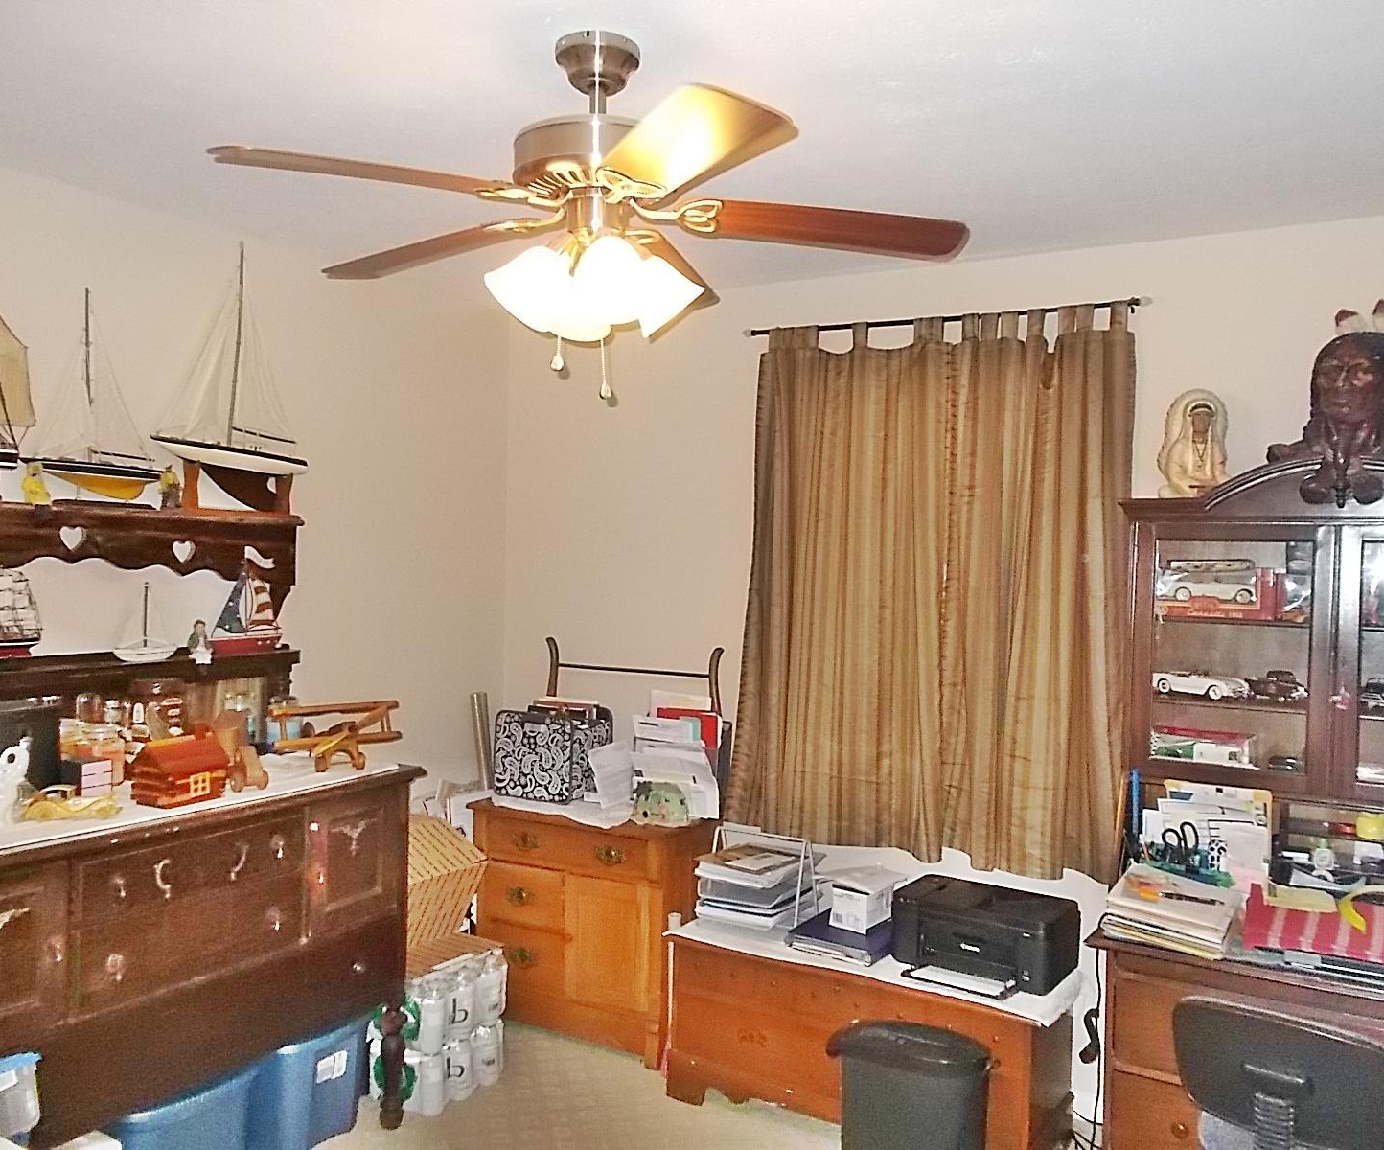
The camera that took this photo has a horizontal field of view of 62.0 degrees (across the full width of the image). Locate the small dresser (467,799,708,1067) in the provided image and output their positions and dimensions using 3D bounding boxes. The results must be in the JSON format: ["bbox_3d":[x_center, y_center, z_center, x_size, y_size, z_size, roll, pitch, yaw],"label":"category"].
[{"bbox_3d":[-0.314,1.140,3.875,0.797,0.721,0.421,2,2,31],"label":"small dresser"}]

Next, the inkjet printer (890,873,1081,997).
[{"bbox_3d":[0.786,0.977,3.139,0.435,0.183,0.345,2,1,36],"label":"inkjet printer"}]

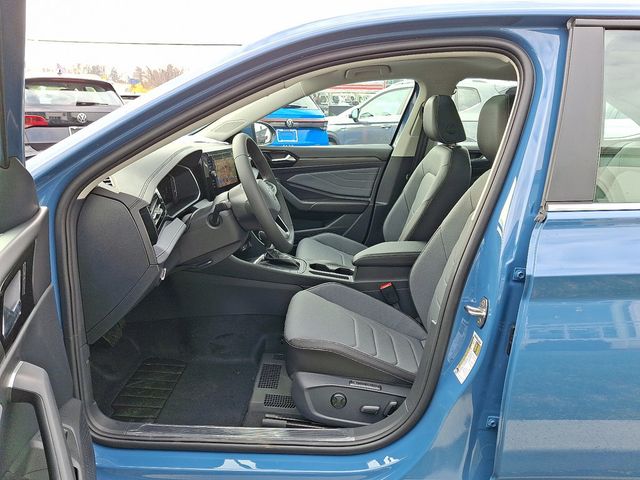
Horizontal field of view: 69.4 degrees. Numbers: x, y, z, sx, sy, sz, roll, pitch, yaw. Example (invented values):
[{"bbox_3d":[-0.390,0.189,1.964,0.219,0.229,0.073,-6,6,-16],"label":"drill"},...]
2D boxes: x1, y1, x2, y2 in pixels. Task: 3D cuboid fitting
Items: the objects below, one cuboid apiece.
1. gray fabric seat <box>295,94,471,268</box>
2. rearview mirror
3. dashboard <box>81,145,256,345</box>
[{"bbox_3d":[0.284,-0.172,2.187,0.750,0.970,0.530,0,16,1],"label":"gray fabric seat"},{"bbox_3d":[-0.314,-0.604,2.646,0.130,0.160,0.220,5,17,17],"label":"rearview mirror"},{"bbox_3d":[-0.460,-0.163,1.818,0.480,0.480,1.420,0,16,1],"label":"dashboard"}]

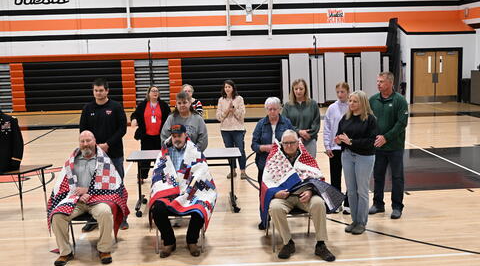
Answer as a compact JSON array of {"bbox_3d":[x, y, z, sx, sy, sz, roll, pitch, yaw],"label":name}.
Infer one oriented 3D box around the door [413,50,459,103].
[{"bbox_3d":[8.190,-2.332,23.459,1.880,2.140,0.120,-2,8,-4],"label":"door"}]

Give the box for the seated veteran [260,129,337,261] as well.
[{"bbox_3d":[0.617,0.622,5.908,0.720,1.240,0.840,-2,8,-4],"label":"seated veteran"}]

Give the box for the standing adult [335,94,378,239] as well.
[{"bbox_3d":[1.367,0.331,6.626,0.485,1.656,0.364,4,9,35],"label":"standing adult"}]

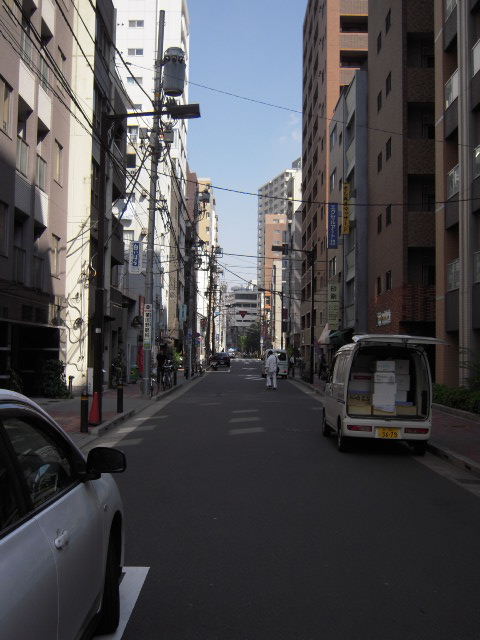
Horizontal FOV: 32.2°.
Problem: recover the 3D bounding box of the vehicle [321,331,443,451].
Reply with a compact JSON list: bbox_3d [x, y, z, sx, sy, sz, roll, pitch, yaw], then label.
[{"bbox_3d":[2.362,1.283,15.003,1.500,1.870,3.550,1,-2,0],"label":"vehicle"}]

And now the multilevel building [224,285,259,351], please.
[{"bbox_3d":[1.061,0.656,305.467,15.000,25.500,14.000,1,-2,0],"label":"multilevel building"}]

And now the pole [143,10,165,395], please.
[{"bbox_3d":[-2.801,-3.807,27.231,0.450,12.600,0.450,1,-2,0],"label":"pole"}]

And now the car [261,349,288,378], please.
[{"bbox_3d":[2.054,2.581,49.282,1.520,1.800,3.500,1,-2,0],"label":"car"}]

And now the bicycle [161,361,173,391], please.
[{"bbox_3d":[-2.821,2.148,32.019,0.550,1.050,1.700,1,-2,0],"label":"bicycle"}]

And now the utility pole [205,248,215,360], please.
[{"bbox_3d":[-2.925,-1.212,76.202,0.400,11.000,0.400,1,-2,0],"label":"utility pole"}]

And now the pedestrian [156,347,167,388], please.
[{"bbox_3d":[-3.246,1.930,34.530,0.500,1.660,0.380,1,-2,0],"label":"pedestrian"}]

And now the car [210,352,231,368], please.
[{"bbox_3d":[-1.753,3.620,74.027,1.700,1.450,4.400,1,-2,0],"label":"car"}]

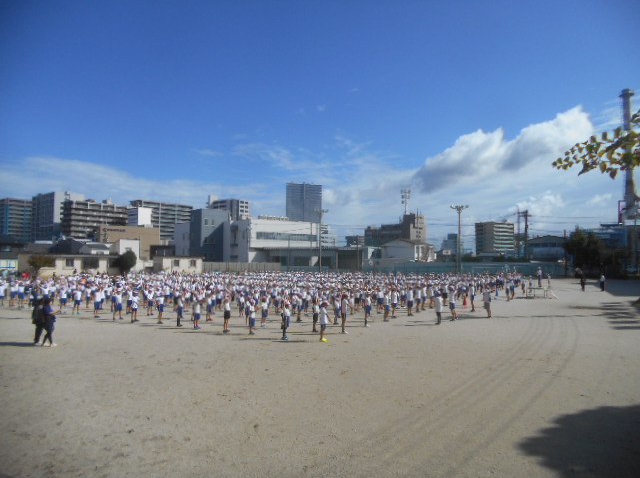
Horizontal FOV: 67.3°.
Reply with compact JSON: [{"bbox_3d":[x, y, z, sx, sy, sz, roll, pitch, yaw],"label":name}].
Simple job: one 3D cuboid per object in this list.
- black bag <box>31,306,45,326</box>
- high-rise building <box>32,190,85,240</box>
[{"bbox_3d":[-9.115,2.470,15.521,0.420,0.620,0.250,1,-2,-30],"label":"black bag"},{"bbox_3d":[-167.481,-7.720,308.357,27.000,40.861,20.000,-1,-2,35],"label":"high-rise building"}]

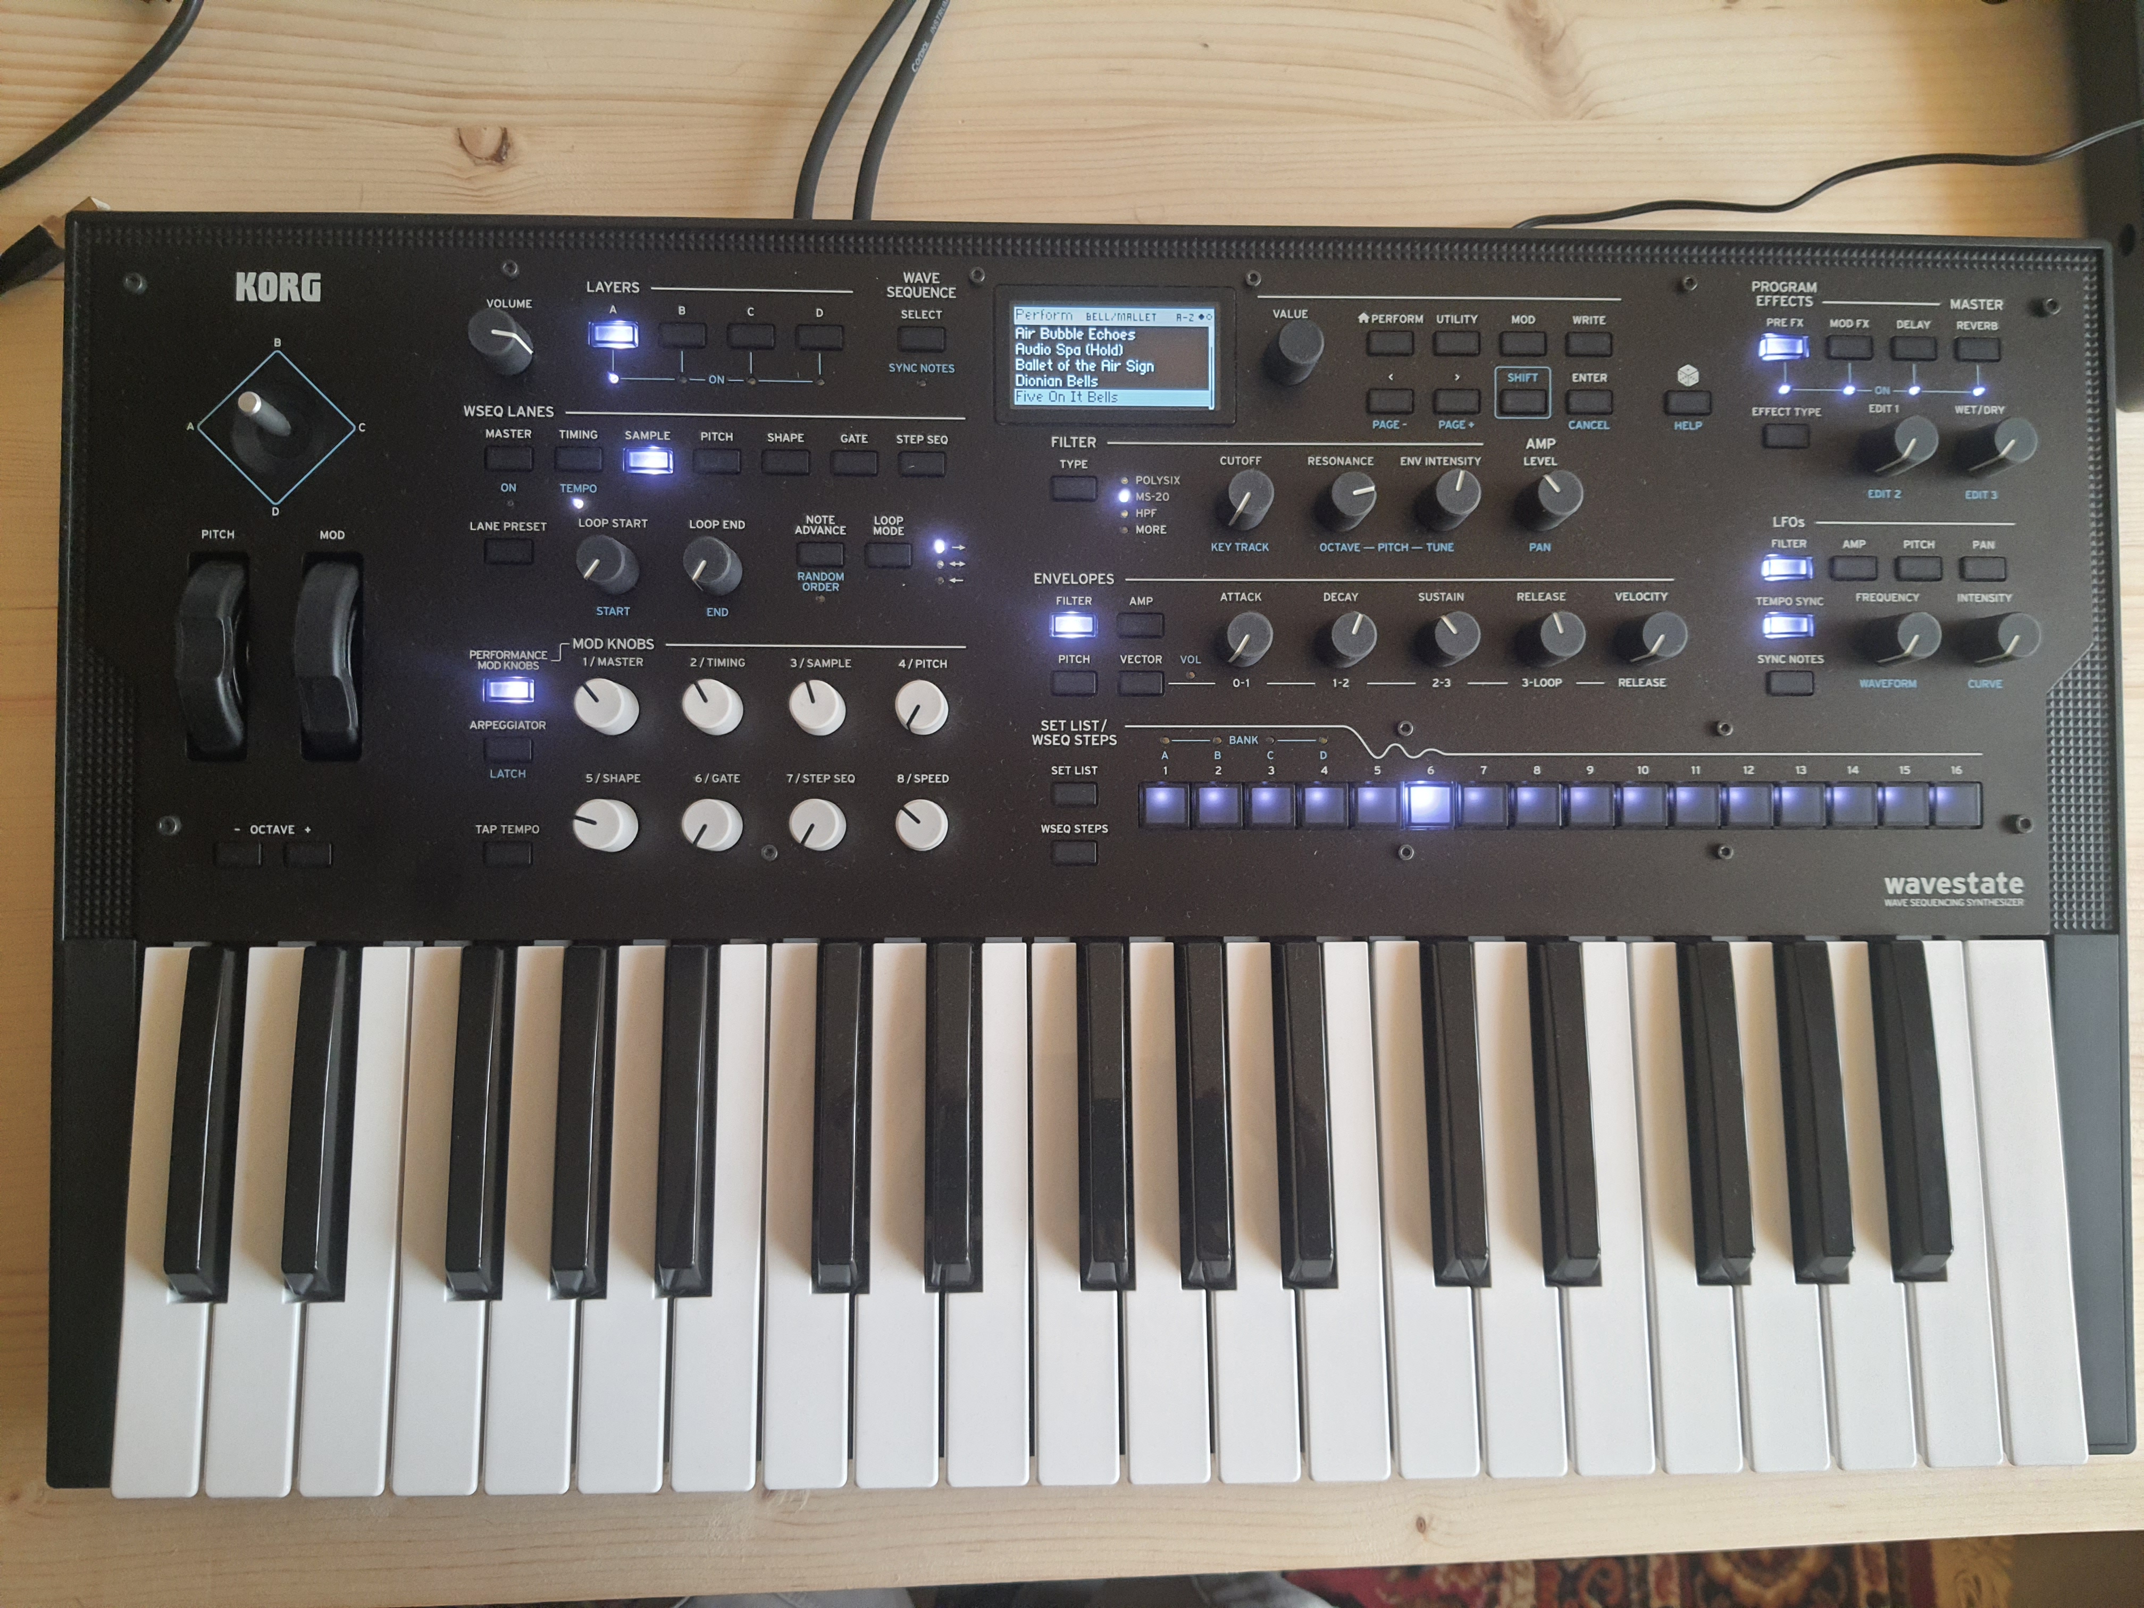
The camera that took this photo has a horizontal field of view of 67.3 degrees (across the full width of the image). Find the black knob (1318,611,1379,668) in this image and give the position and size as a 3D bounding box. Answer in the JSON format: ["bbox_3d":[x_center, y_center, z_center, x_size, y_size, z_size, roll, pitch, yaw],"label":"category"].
[{"bbox_3d":[0.074,-0.044,0.429,0.014,0.015,0.014,0,87,-2],"label":"black knob"}]

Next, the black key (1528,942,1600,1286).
[{"bbox_3d":[0.133,0.082,0.432,0.012,0.013,0.090,0,82,-2],"label":"black key"}]

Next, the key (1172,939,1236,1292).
[{"bbox_3d":[0.036,0.082,0.429,0.012,0.013,0.090,0,82,-2],"label":"key"}]

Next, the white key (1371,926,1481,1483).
[{"bbox_3d":[0.095,0.108,0.439,0.022,0.014,0.141,0,82,-2],"label":"white key"}]

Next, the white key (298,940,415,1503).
[{"bbox_3d":[-0.187,0.109,0.428,0.022,0.015,0.141,0,82,-2],"label":"white key"}]

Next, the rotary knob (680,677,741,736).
[{"bbox_3d":[-0.095,-0.026,0.426,0.014,0.016,0.014,0,88,-2],"label":"rotary knob"}]

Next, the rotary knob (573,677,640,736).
[{"bbox_3d":[-0.123,-0.026,0.424,0.014,0.016,0.014,0,87,-2],"label":"rotary knob"}]

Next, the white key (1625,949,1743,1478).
[{"bbox_3d":[0.165,0.108,0.441,0.022,0.017,0.140,0,82,-2],"label":"white key"}]

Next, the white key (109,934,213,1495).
[{"bbox_3d":[-0.234,0.109,0.426,0.022,0.017,0.141,0,82,-2],"label":"white key"}]

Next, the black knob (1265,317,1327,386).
[{"bbox_3d":[0.060,-0.122,0.436,0.013,0.017,0.013,0,88,-2],"label":"black knob"}]

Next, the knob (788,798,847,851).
[{"bbox_3d":[-0.067,0.005,0.423,0.014,0.015,0.014,0,88,-2],"label":"knob"}]

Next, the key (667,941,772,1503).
[{"bbox_3d":[-0.093,0.108,0.431,0.022,0.017,0.141,0,82,-2],"label":"key"}]

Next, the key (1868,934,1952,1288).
[{"bbox_3d":[0.228,0.081,0.436,0.013,0.013,0.092,0,81,-2],"label":"key"}]

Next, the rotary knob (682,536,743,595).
[{"bbox_3d":[-0.095,-0.063,0.425,0.014,0.015,0.014,0,88,-2],"label":"rotary knob"}]

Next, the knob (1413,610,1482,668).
[{"bbox_3d":[0.101,-0.044,0.432,0.014,0.015,0.014,0,88,-2],"label":"knob"}]

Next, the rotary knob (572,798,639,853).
[{"bbox_3d":[-0.123,0.006,0.424,0.014,0.016,0.014,0,88,-2],"label":"rotary knob"}]

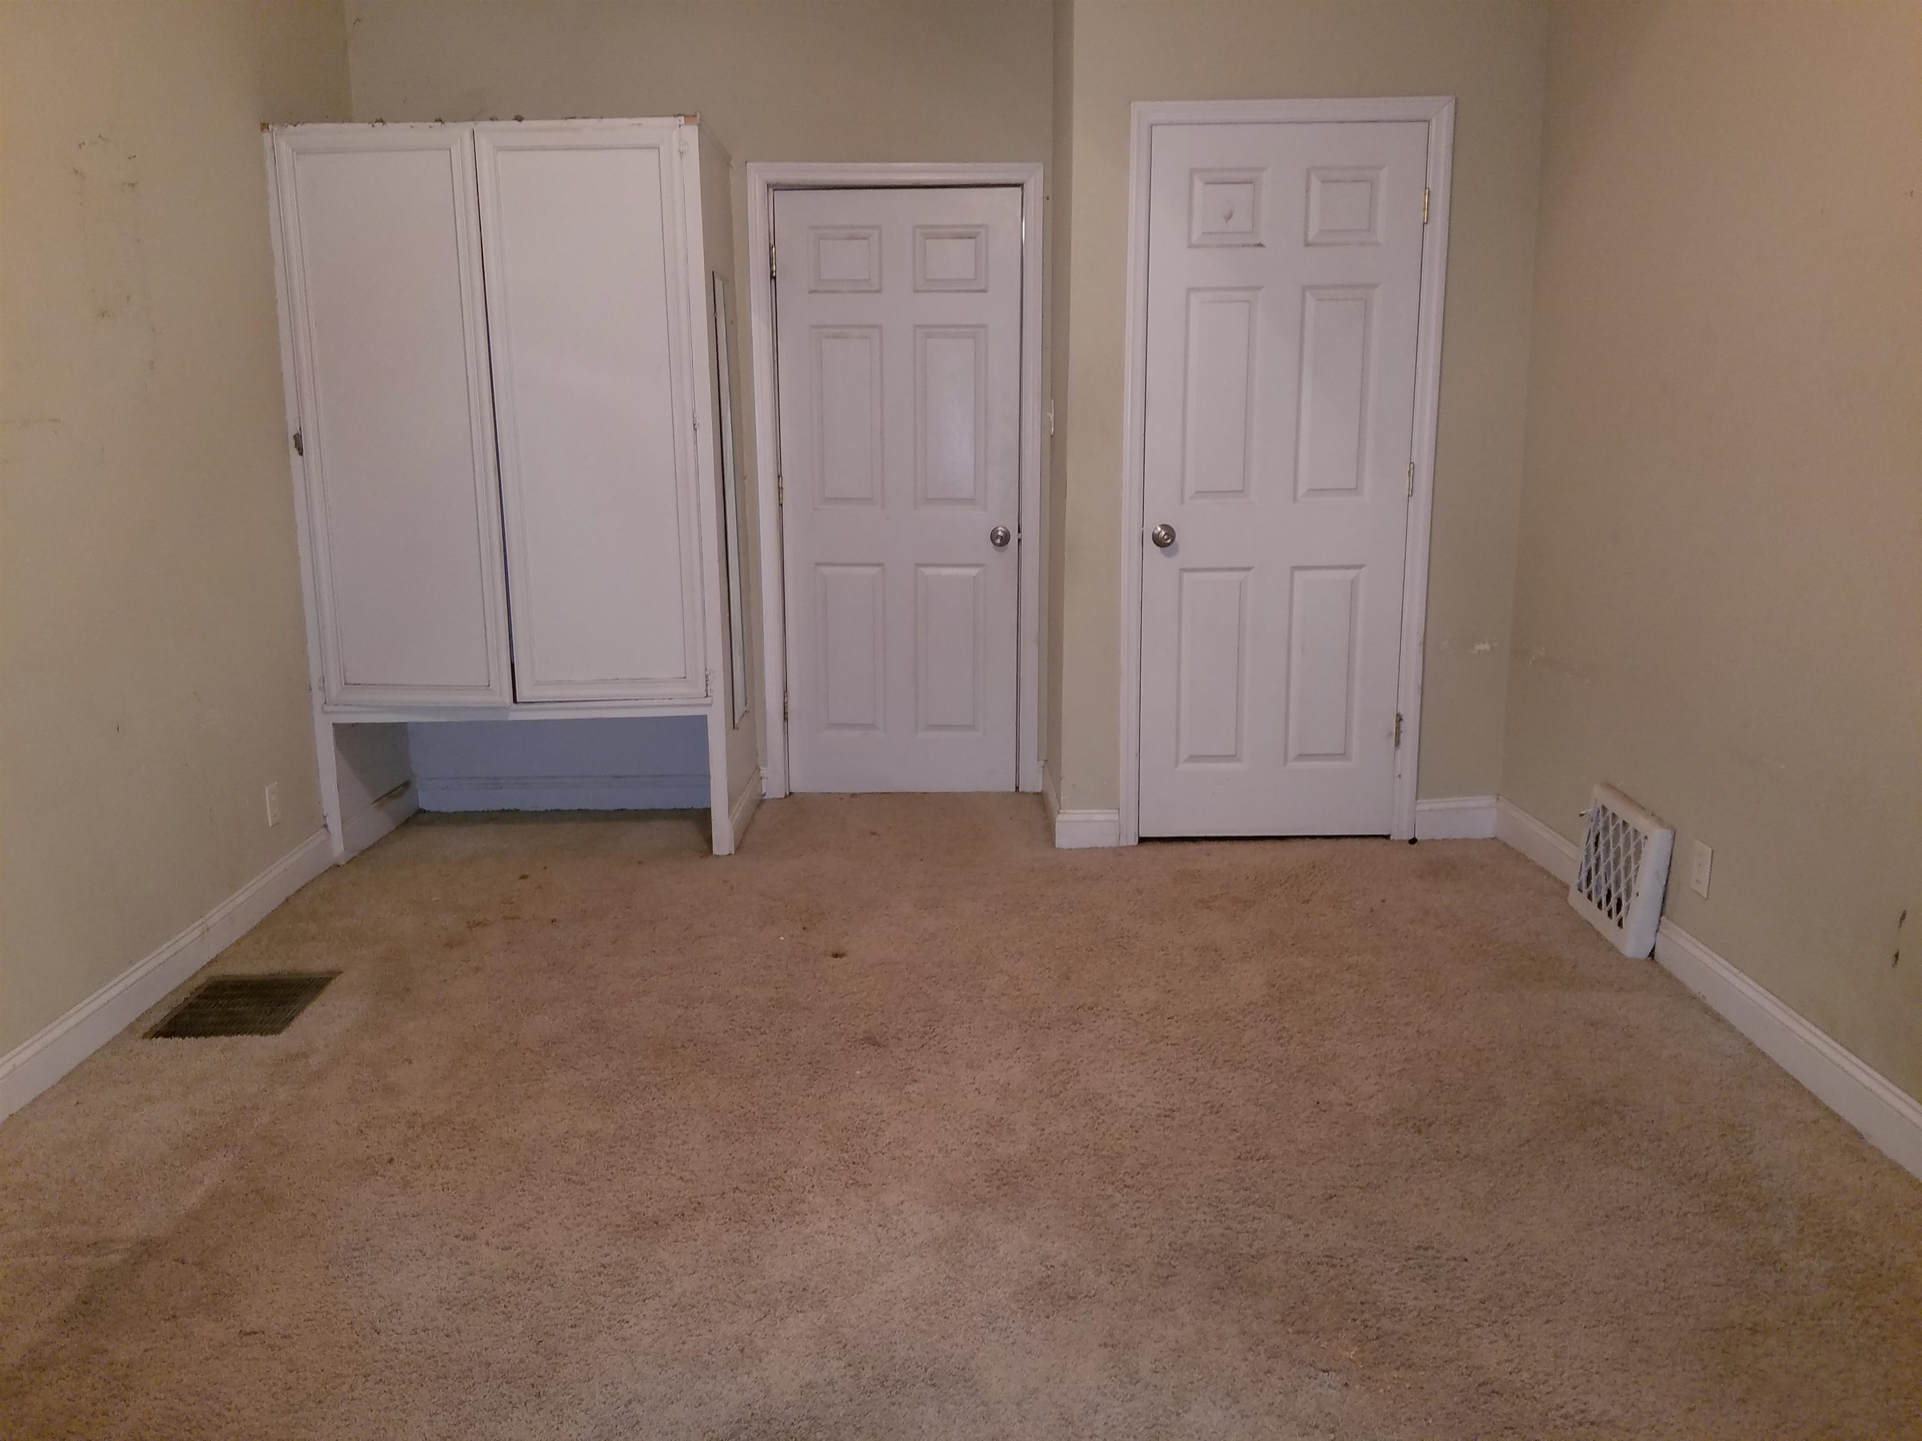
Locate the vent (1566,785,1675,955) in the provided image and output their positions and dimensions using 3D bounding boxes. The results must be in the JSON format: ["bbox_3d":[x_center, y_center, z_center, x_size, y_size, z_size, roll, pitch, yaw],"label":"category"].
[{"bbox_3d":[1.651,0.370,3.625,0.050,0.330,0.385,5,13,1],"label":"vent"}]

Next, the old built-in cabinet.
[{"bbox_3d":[-1.285,-0.663,4.389,1.180,2.065,0.650,-1,13,-2],"label":"old built-in cabinet"}]

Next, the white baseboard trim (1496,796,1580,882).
[{"bbox_3d":[1.655,0.359,4.128,0.020,0.124,0.525,-1,13,-2],"label":"white baseboard trim"}]

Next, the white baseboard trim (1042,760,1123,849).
[{"bbox_3d":[0.379,0.260,4.638,0.193,0.120,0.600,-1,13,-1],"label":"white baseboard trim"}]

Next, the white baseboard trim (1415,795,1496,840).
[{"bbox_3d":[1.509,0.301,4.387,0.255,0.126,0.020,-1,13,-1],"label":"white baseboard trim"}]

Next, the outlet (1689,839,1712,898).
[{"bbox_3d":[1.665,0.336,3.245,0.008,0.115,0.072,-1,13,-1],"label":"outlet"}]

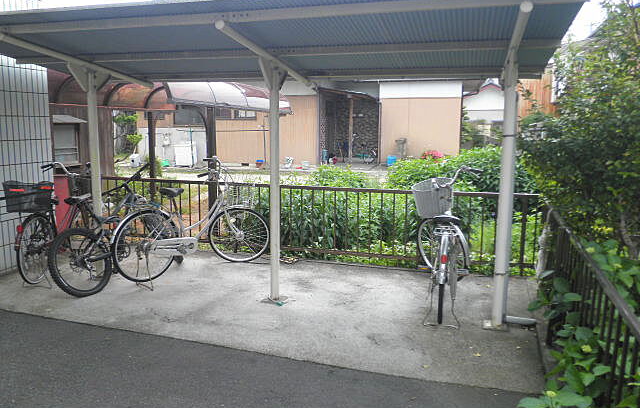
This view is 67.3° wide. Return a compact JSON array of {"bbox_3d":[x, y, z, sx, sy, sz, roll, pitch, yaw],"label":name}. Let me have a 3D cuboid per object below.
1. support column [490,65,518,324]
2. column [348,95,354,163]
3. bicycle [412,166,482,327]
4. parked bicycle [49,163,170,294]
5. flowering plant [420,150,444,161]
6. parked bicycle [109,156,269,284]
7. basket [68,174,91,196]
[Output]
[{"bbox_3d":[1.368,-0.044,3.541,0.105,1.950,0.105,2,8,16],"label":"support column"},{"bbox_3d":[1.101,-2.604,16.800,0.130,2.300,0.130,1,8,4],"label":"column"},{"bbox_3d":[1.044,0.298,4.068,0.640,1.120,1.760,3,8,17],"label":"bicycle"},{"bbox_3d":[-1.945,0.253,4.640,0.580,1.020,1.530,-7,4,24],"label":"parked bicycle"},{"bbox_3d":[2.925,-1.209,12.500,0.650,0.500,0.600,1,8,5],"label":"flowering plant"},{"bbox_3d":[-1.230,0.158,4.854,0.600,1.130,1.760,8,11,44],"label":"parked bicycle"},{"bbox_3d":[-2.631,-0.206,5.360,0.330,0.250,0.260,1,8,0],"label":"basket"}]

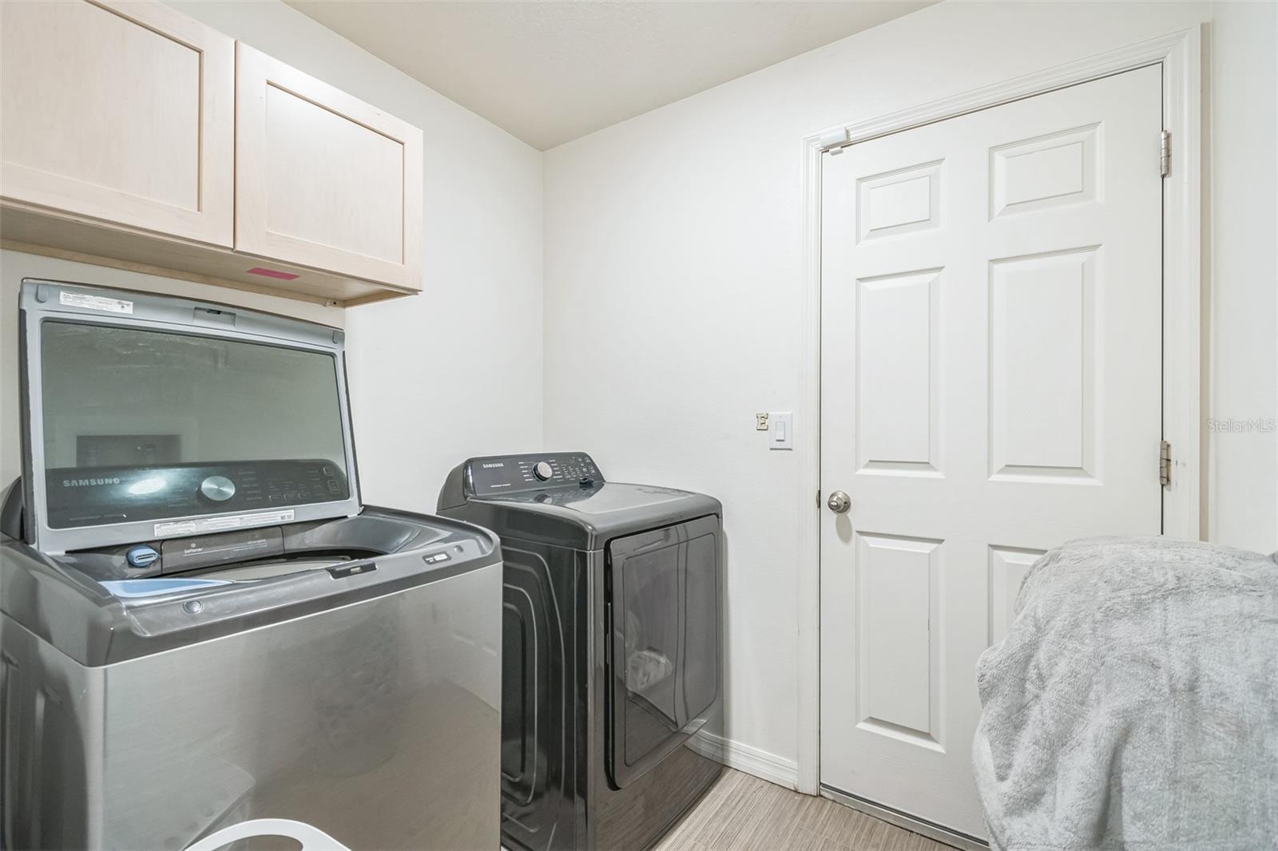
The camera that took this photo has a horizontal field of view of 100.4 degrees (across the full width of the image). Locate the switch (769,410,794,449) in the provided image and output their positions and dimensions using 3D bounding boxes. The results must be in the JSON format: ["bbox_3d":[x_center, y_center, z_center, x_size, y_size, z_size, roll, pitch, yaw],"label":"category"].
[{"bbox_3d":[0.477,0.018,1.780,0.077,0.124,0.013,0,0,34],"label":"switch"}]

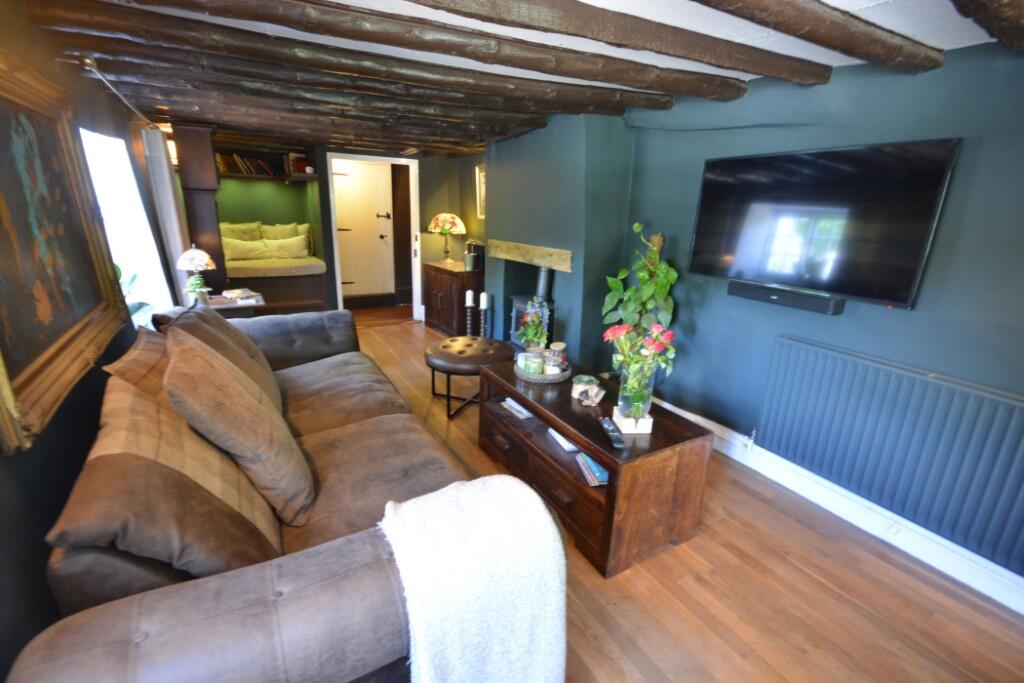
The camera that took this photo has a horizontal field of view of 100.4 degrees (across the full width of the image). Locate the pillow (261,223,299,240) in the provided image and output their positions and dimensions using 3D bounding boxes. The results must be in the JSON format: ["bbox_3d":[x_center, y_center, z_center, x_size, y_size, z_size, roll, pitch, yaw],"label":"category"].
[{"bbox_3d":[-2.950,-1.291,5.459,0.430,0.420,0.140,-7,7,-29],"label":"pillow"}]

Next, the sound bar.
[{"bbox_3d":[1.411,-0.243,2.249,0.100,0.075,0.545,-8,19,-29],"label":"sound bar"}]

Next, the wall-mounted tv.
[{"bbox_3d":[1.337,-0.565,2.022,0.060,0.616,1.045,-7,18,-29],"label":"wall-mounted tv"}]

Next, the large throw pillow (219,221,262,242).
[{"bbox_3d":[-3.346,-1.241,5.272,0.480,0.430,0.150,-8,4,-29],"label":"large throw pillow"}]

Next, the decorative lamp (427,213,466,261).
[{"bbox_3d":[-0.770,-1.231,5.076,0.460,0.560,0.460,-7,18,-29],"label":"decorative lamp"}]

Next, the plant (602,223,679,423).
[{"bbox_3d":[0.583,-0.077,1.952,0.320,0.890,0.330,-8,19,-29],"label":"plant"}]

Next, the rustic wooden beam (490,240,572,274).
[{"bbox_3d":[0.104,-0.732,3.565,0.110,0.152,1.309,-7,18,-29],"label":"rustic wooden beam"}]

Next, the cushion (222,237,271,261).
[{"bbox_3d":[-3.237,-1.135,5.190,0.500,0.280,0.140,-8,4,-29],"label":"cushion"}]

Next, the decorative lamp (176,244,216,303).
[{"bbox_3d":[-2.737,-0.583,3.730,0.280,0.517,0.280,-8,19,-29],"label":"decorative lamp"}]

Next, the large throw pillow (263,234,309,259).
[{"bbox_3d":[-2.852,-1.173,5.355,0.500,0.310,0.150,-7,2,-29],"label":"large throw pillow"}]

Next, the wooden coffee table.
[{"bbox_3d":[0.321,0.499,2.158,0.531,0.495,1.118,-7,18,-29],"label":"wooden coffee table"}]

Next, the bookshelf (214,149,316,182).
[{"bbox_3d":[-2.905,-2.087,5.045,1.045,0.385,0.300,-7,18,-29],"label":"bookshelf"}]

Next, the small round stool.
[{"bbox_3d":[-0.327,0.263,3.374,0.700,0.450,0.700,2,17,-1],"label":"small round stool"}]

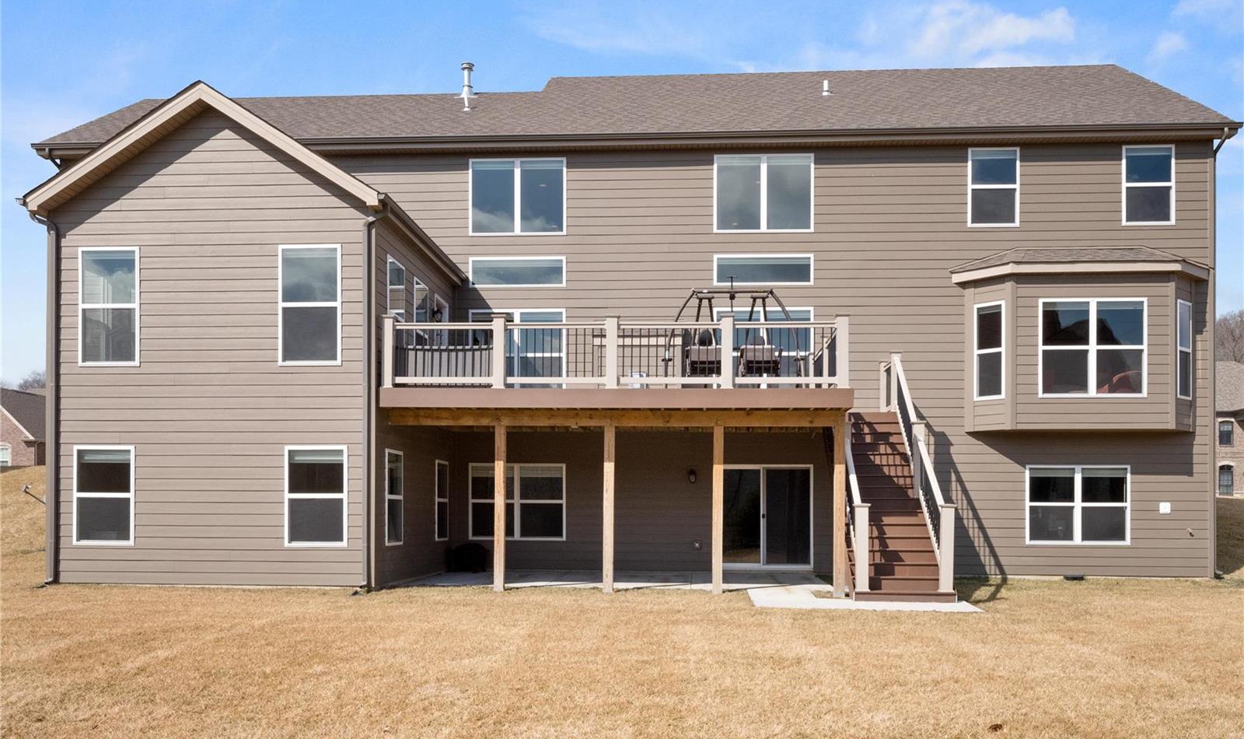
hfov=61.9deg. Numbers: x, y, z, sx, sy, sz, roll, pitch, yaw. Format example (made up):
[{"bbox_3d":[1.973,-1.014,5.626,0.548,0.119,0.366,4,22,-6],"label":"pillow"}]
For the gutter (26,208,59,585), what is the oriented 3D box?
[{"bbox_3d":[-8.852,0.416,15.850,0.450,5.770,0.200,0,-2,4],"label":"gutter"}]

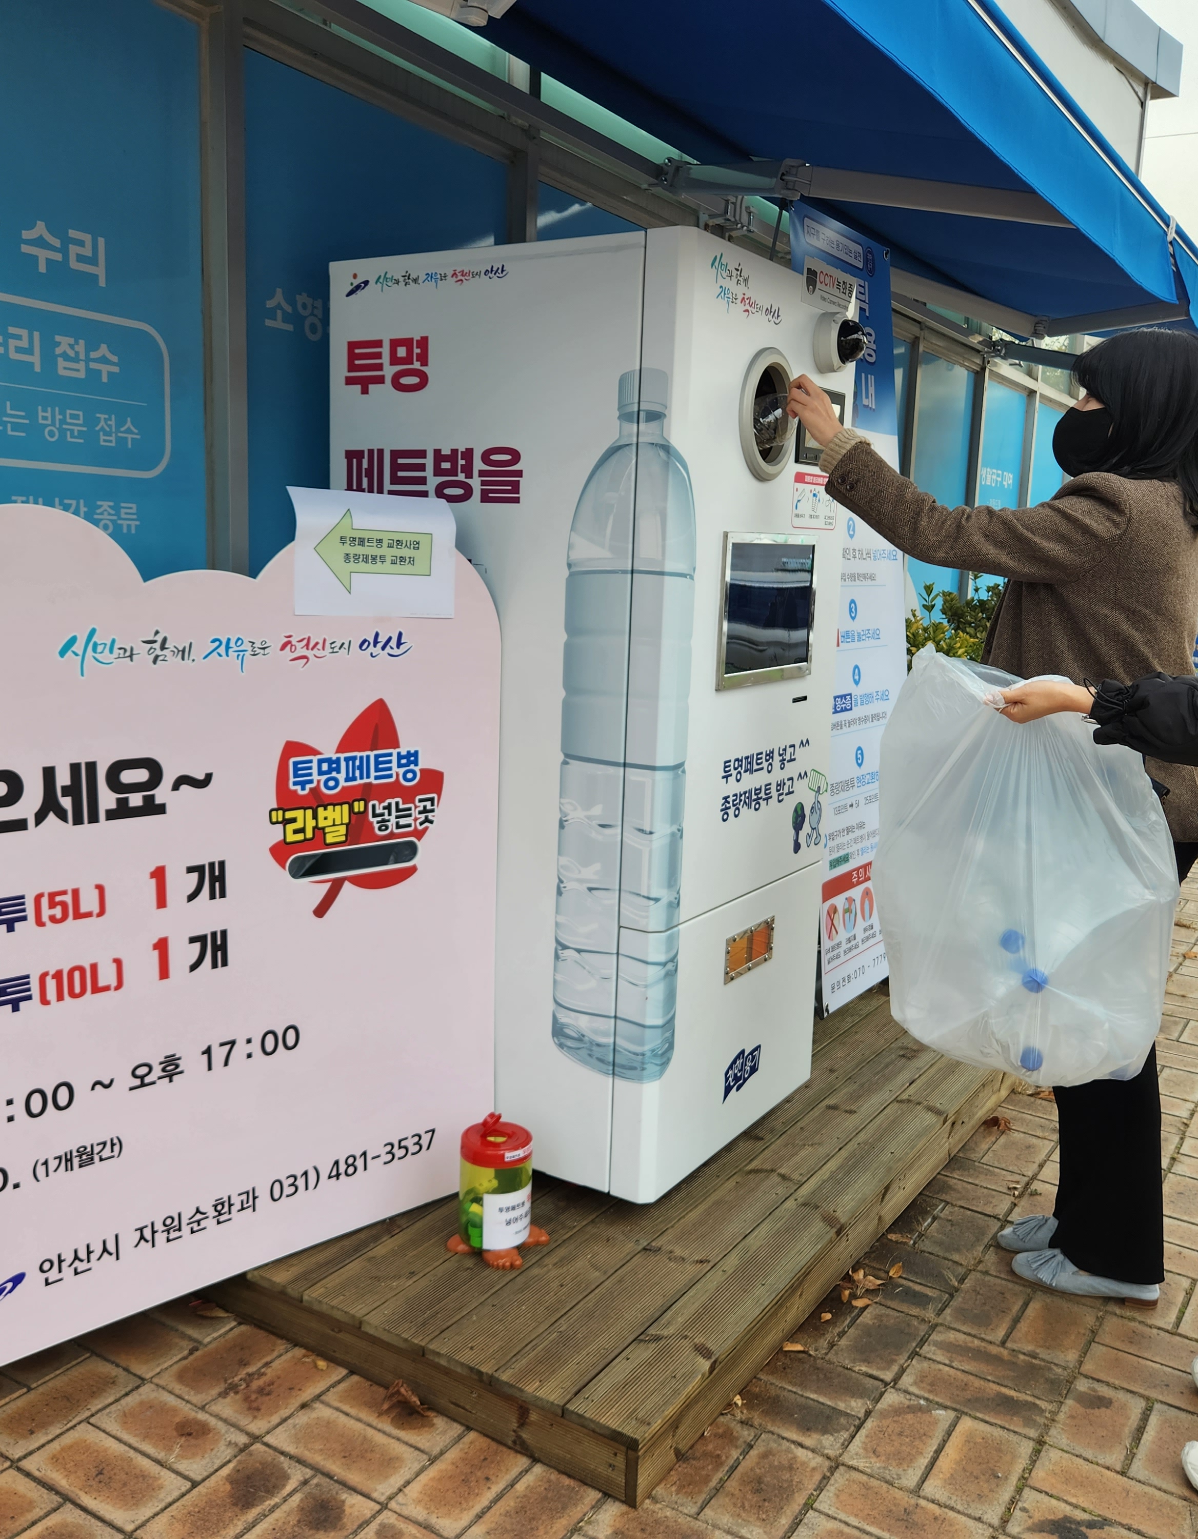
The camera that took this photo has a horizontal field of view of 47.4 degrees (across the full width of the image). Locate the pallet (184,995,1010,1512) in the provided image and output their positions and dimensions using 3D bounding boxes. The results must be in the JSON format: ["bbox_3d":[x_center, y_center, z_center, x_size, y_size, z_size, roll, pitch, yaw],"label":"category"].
[{"bbox_3d":[0.096,0.751,2.916,1.109,0.094,1.959,8,11,31],"label":"pallet"}]

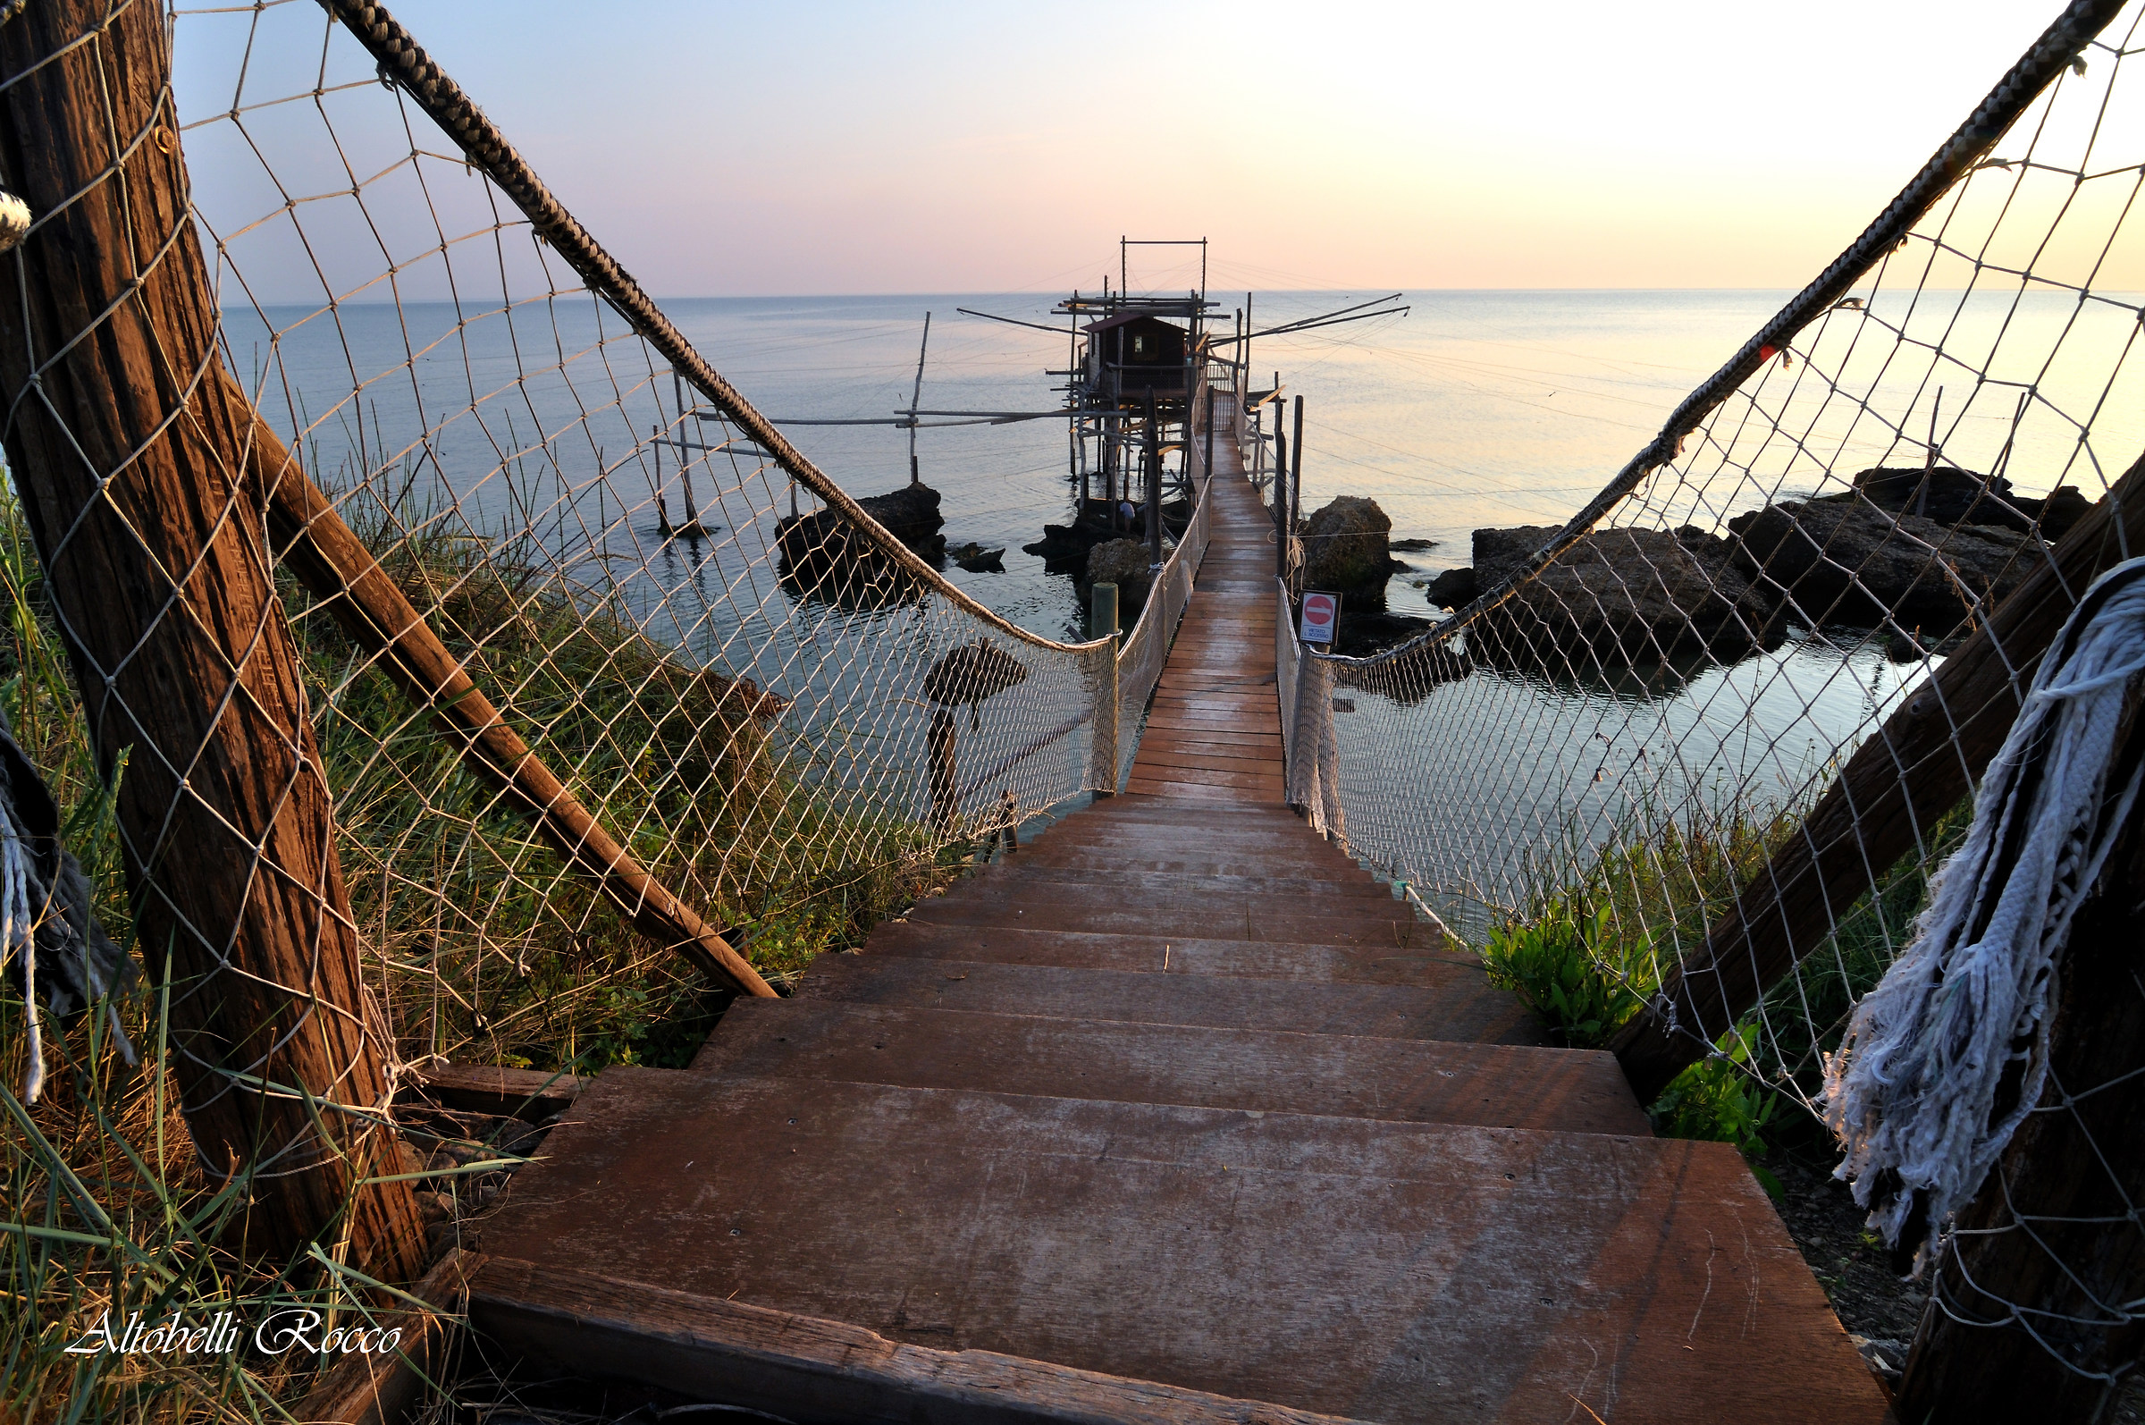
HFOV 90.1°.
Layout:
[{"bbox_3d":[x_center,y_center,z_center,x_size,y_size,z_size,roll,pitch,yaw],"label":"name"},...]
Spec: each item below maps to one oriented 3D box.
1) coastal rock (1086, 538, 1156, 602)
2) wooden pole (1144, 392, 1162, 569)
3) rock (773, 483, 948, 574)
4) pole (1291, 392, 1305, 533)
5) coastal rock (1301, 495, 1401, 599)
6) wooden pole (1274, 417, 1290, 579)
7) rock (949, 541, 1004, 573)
[{"bbox_3d":[1.576,-4.213,30.818,2.250,1.500,2.100,0,21,3],"label":"coastal rock"},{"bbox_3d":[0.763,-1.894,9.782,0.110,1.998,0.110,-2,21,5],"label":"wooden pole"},{"bbox_3d":[-6.921,-6.075,34.395,5.100,2.400,3.200,-5,22,-11],"label":"rock"},{"bbox_3d":[3.075,-3.299,14.678,0.130,2.071,0.130,1,22,12],"label":"pole"},{"bbox_3d":[8.166,-4.881,30.805,2.650,2.550,2.400,5,22,14],"label":"coastal rock"},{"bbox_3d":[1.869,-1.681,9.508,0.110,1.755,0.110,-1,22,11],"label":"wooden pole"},{"bbox_3d":[-3.086,-5.030,34.016,1.750,0.750,1.300,-3,21,-5],"label":"rock"}]

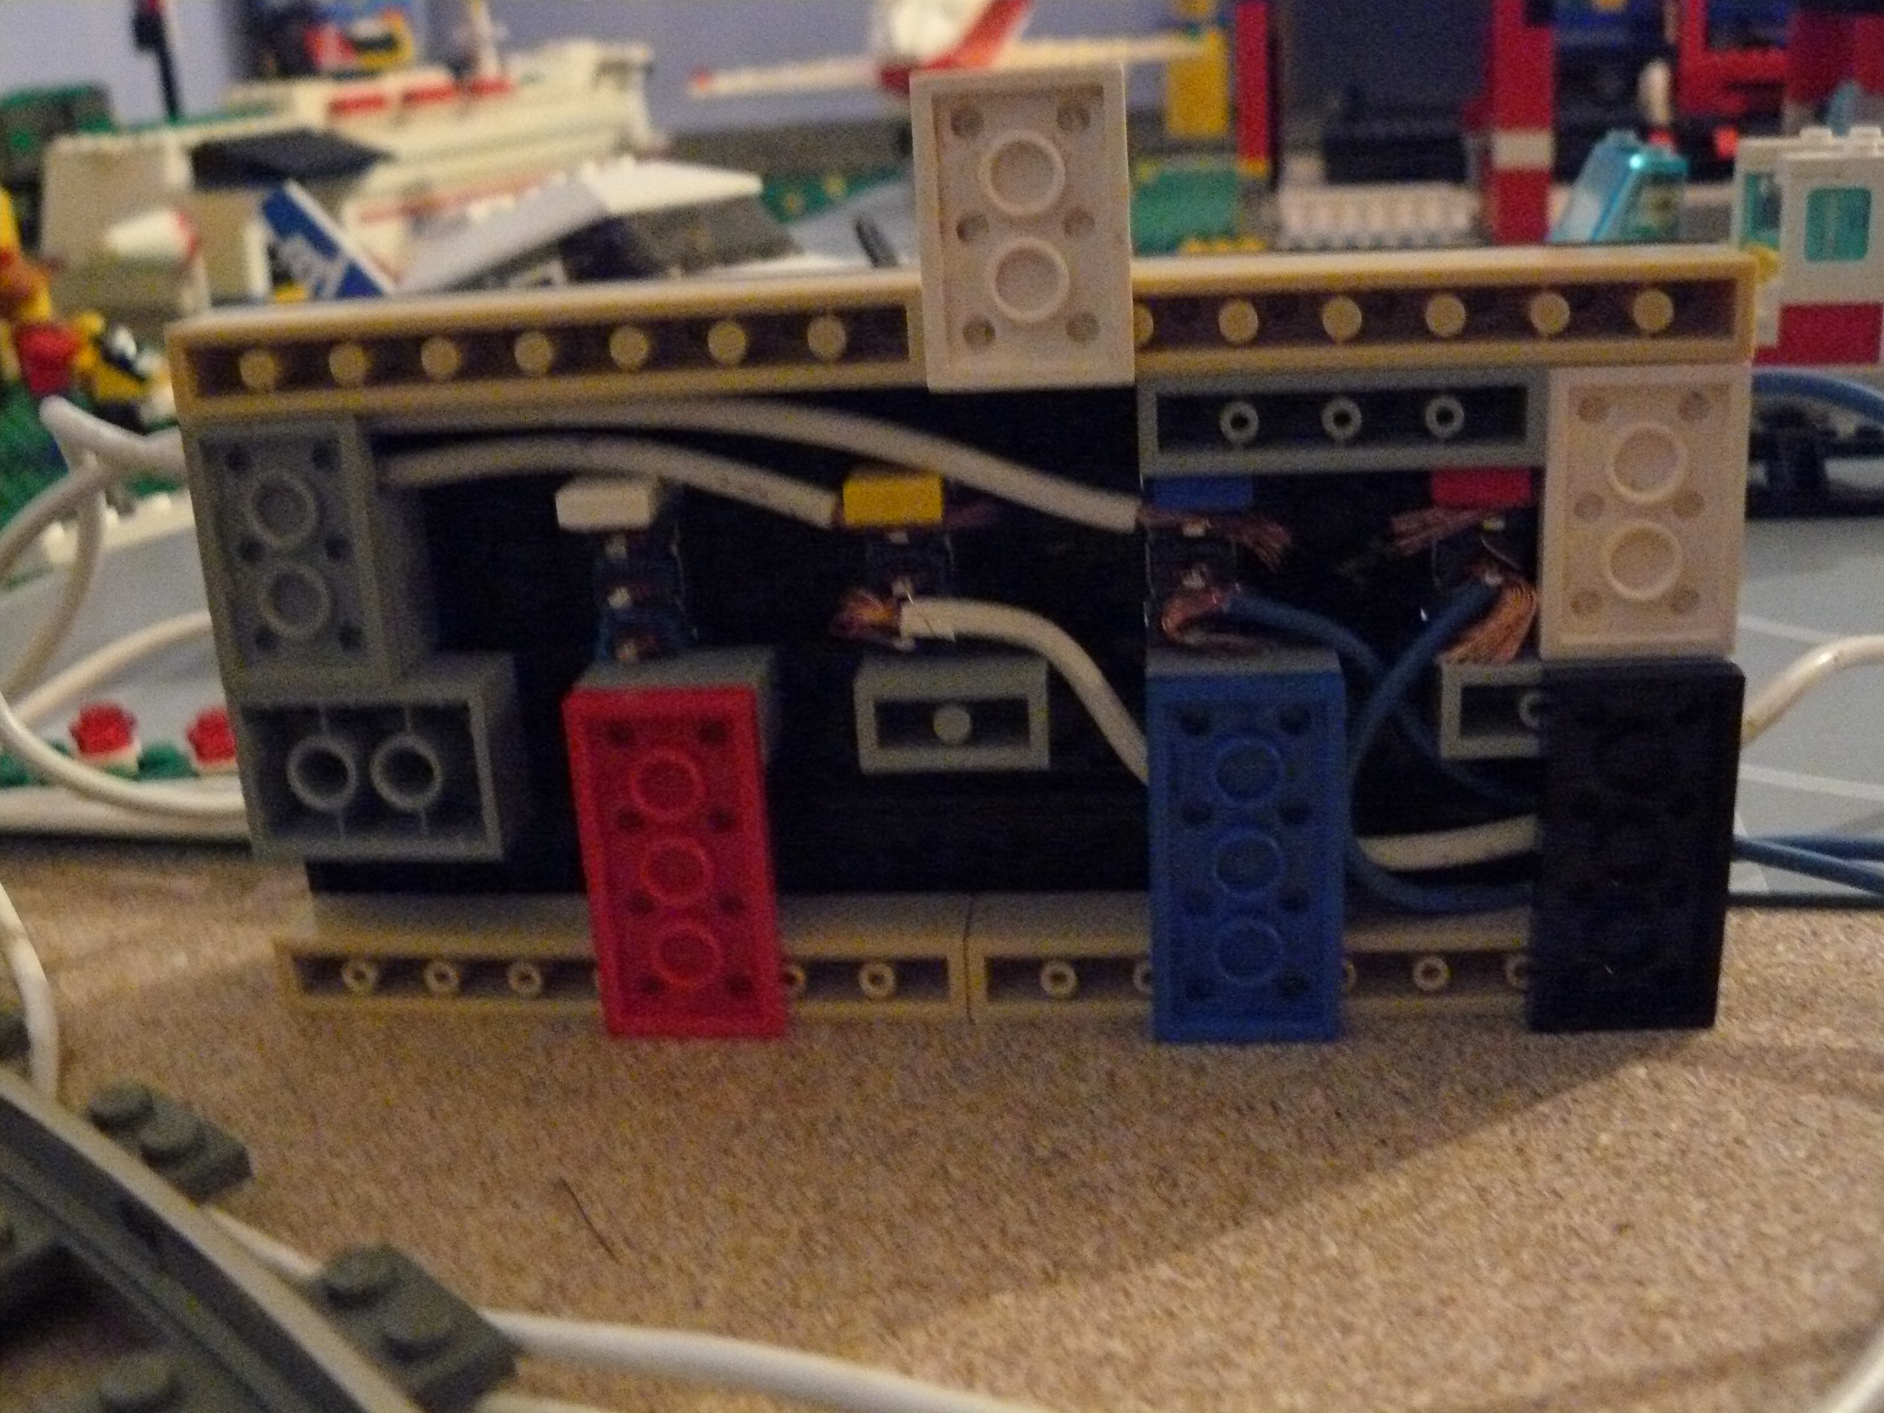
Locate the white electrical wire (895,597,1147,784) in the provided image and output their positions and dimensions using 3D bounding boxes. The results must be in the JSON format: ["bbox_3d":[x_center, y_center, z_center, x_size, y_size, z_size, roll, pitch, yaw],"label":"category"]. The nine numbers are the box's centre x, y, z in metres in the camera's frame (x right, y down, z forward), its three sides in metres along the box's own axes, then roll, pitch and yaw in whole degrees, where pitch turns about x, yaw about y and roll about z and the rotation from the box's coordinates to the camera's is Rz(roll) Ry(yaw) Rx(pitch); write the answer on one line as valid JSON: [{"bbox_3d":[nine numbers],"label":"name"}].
[{"bbox_3d":[0.007,-0.001,0.166,0.021,0.017,0.006,-1,18,7],"label":"white electrical wire"}]

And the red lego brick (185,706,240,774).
[{"bbox_3d":[-0.092,0.004,0.249,0.008,0.006,0.008,-1,18,7],"label":"red lego brick"}]

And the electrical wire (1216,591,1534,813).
[{"bbox_3d":[0.037,0.000,0.165,0.027,0.020,0.006,-1,19,6],"label":"electrical wire"}]

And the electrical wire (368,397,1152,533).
[{"bbox_3d":[-0.016,-0.020,0.164,0.064,0.013,0.005,-1,19,6],"label":"electrical wire"}]

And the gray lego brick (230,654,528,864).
[{"bbox_3d":[-0.049,0.004,0.175,0.023,0.016,0.010,-1,18,7],"label":"gray lego brick"}]

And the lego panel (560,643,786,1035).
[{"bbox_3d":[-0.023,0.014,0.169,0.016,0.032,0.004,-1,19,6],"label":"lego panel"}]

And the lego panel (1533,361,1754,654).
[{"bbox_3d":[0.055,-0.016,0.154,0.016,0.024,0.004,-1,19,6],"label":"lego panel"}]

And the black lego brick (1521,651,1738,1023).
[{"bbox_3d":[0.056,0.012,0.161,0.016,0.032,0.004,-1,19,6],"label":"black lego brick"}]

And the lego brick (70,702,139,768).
[{"bbox_3d":[-0.108,0.004,0.252,0.008,0.006,0.008,-1,18,7],"label":"lego brick"}]

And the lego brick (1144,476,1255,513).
[{"bbox_3d":[0.021,-0.018,0.160,0.008,0.003,0.007,-1,18,7],"label":"lego brick"}]

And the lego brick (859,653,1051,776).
[{"bbox_3d":[0.001,0.001,0.165,0.016,0.008,0.009,-1,19,6],"label":"lego brick"}]

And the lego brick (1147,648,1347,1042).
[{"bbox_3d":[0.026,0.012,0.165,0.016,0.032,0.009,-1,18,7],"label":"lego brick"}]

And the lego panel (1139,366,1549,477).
[{"bbox_3d":[0.032,-0.024,0.157,0.031,0.008,0.010,-1,18,7],"label":"lego panel"}]

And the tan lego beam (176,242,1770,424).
[{"bbox_3d":[0.000,-0.031,0.158,0.124,0.008,0.010,-1,18,7],"label":"tan lego beam"}]

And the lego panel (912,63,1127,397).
[{"bbox_3d":[0.006,-0.036,0.149,0.016,0.024,0.005,-1,18,7],"label":"lego panel"}]

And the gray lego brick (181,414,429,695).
[{"bbox_3d":[-0.055,-0.014,0.170,0.016,0.024,0.009,-1,19,6],"label":"gray lego brick"}]

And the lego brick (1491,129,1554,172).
[{"bbox_3d":[0.150,-0.146,0.513,0.016,0.010,0.016,-2,19,3],"label":"lego brick"}]

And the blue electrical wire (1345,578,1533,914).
[{"bbox_3d":[0.042,0.004,0.165,0.017,0.030,0.006,-1,19,6],"label":"blue electrical wire"}]

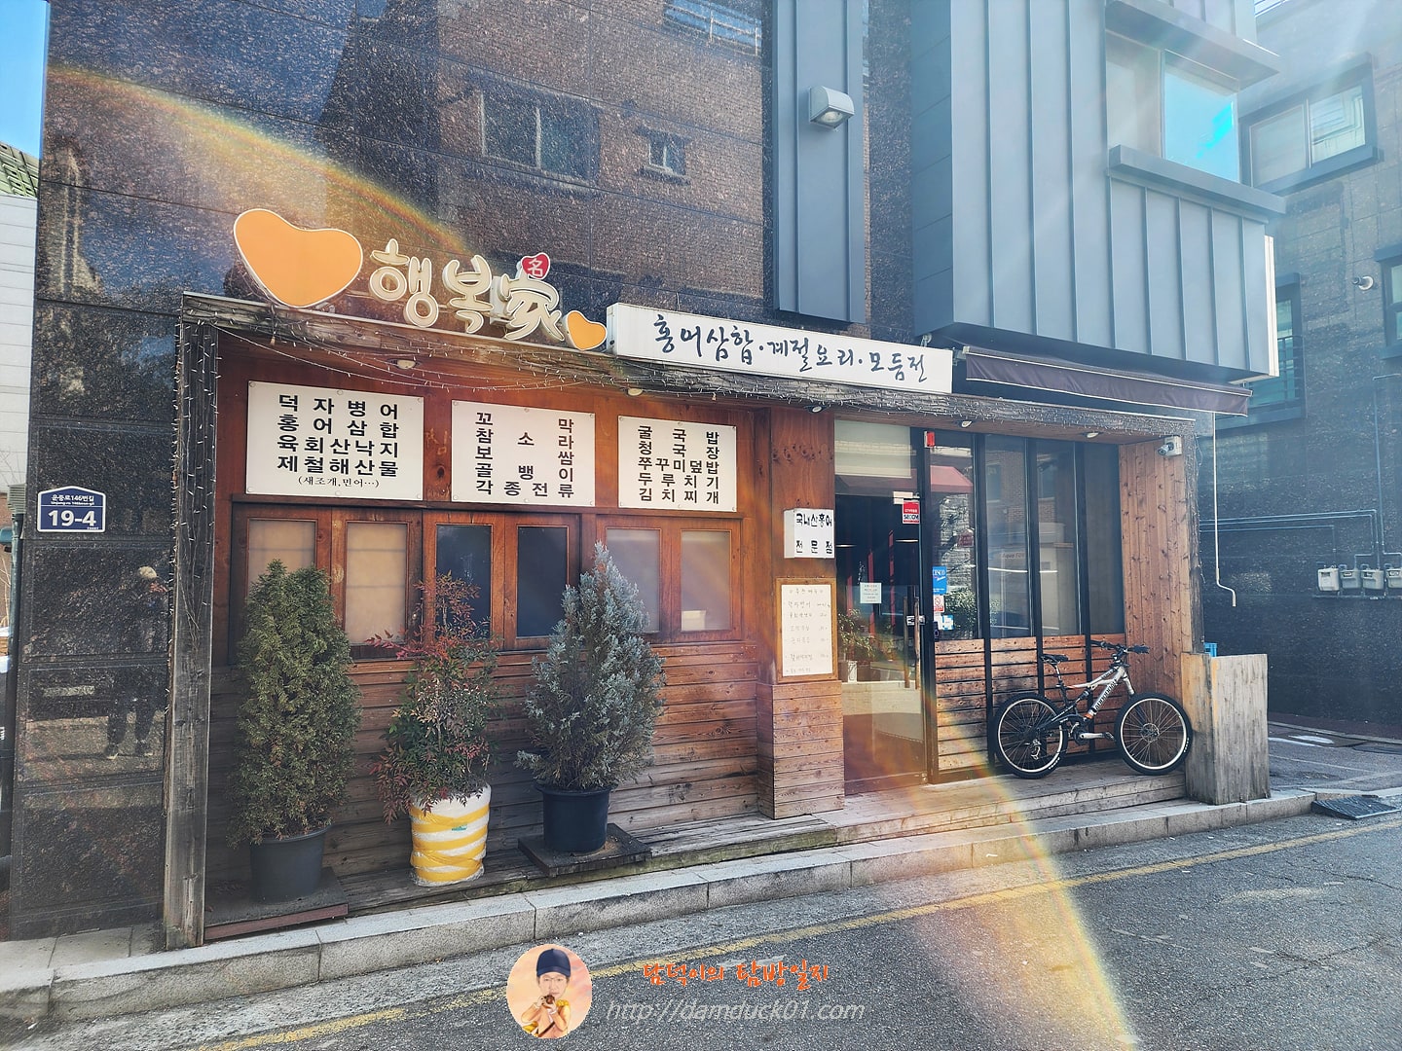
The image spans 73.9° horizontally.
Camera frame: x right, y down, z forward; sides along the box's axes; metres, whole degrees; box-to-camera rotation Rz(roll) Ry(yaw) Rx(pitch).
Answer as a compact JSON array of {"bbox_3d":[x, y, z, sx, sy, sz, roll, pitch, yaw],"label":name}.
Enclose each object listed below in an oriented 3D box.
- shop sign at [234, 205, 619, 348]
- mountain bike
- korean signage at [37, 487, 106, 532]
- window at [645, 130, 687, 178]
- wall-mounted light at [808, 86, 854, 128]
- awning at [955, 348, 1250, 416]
[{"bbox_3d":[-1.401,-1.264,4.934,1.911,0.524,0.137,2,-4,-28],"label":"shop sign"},{"bbox_3d":[3.204,1.518,7.626,1.722,1.049,0.588,0,-4,-10],"label":"mountain bike"},{"bbox_3d":[-2.927,-0.076,4.344,0.260,0.218,0.020,2,-4,-28],"label":"korean signage"},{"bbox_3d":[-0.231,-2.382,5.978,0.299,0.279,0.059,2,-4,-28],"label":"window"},{"bbox_3d":[0.892,-2.918,6.399,0.208,0.245,0.221,2,-4,-28],"label":"wall-mounted light"},{"bbox_3d":[3.419,-1.144,7.685,3.401,0.265,0.274,2,-4,-28],"label":"awning"}]

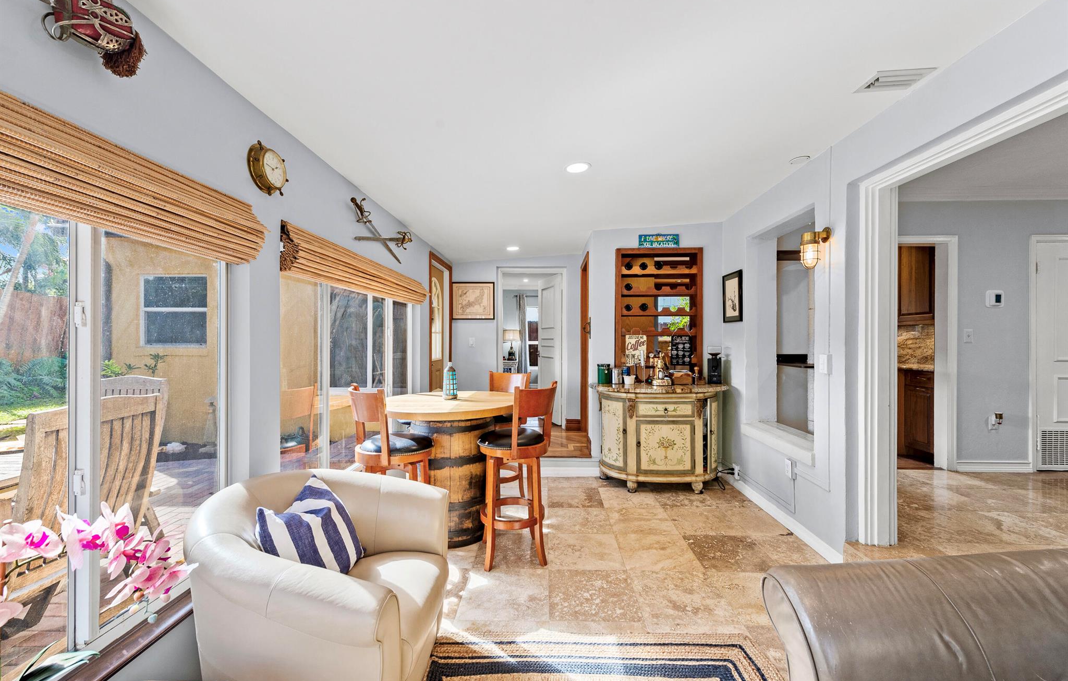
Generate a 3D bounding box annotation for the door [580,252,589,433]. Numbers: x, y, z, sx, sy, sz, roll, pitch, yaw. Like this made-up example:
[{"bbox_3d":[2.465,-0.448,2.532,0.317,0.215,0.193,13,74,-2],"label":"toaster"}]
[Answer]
[{"bbox_3d":[0.625,0.107,4.780,0.110,2.070,0.930,0,0,2],"label":"door"}]

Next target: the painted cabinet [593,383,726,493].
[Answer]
[{"bbox_3d":[1.172,0.893,3.860,1.310,0.925,0.520,0,0,1],"label":"painted cabinet"}]

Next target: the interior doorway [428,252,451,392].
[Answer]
[{"bbox_3d":[-1.146,0.113,4.940,0.150,2.120,1.060,0,0,1],"label":"interior doorway"}]

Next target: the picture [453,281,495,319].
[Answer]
[{"bbox_3d":[-0.791,-0.517,5.430,0.565,0.495,0.030,0,0,1],"label":"picture"}]

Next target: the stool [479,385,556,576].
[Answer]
[{"bbox_3d":[-0.130,0.815,2.645,0.500,1.080,0.490,0,0,37],"label":"stool"}]

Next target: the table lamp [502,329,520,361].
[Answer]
[{"bbox_3d":[-0.506,0.113,9.500,0.390,0.710,0.390,0,0,0],"label":"table lamp"}]

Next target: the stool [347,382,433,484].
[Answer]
[{"bbox_3d":[-0.858,0.805,2.505,0.480,1.080,0.440,0,0,-44],"label":"stool"}]

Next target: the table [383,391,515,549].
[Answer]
[{"bbox_3d":[-0.583,0.893,2.975,0.990,0.923,0.990,0,0,1],"label":"table"}]

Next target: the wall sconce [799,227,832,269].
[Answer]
[{"bbox_3d":[1.737,-0.572,2.572,0.175,0.260,0.110,0,0,1],"label":"wall sconce"}]

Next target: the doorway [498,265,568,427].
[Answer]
[{"bbox_3d":[-0.025,0.109,5.320,0.890,2.070,0.140,0,0,2],"label":"doorway"}]

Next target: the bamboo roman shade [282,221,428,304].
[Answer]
[{"bbox_3d":[-1.115,-0.445,3.004,0.130,0.240,2.150,0,0,1],"label":"bamboo roman shade"}]

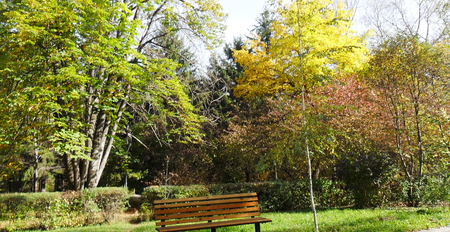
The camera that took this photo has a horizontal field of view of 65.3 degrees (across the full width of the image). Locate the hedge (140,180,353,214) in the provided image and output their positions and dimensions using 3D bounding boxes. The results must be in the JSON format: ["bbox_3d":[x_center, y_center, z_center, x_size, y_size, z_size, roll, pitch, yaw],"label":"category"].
[{"bbox_3d":[0.675,2.406,10.490,5.984,0.900,1.000,-1,-8,-6],"label":"hedge"}]

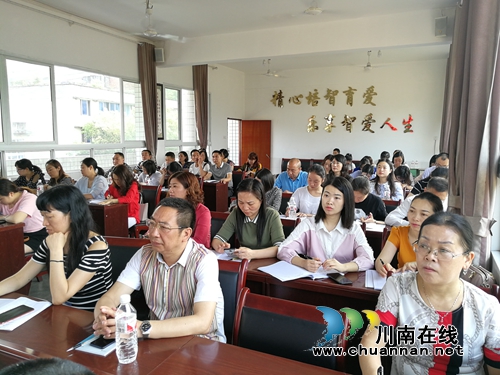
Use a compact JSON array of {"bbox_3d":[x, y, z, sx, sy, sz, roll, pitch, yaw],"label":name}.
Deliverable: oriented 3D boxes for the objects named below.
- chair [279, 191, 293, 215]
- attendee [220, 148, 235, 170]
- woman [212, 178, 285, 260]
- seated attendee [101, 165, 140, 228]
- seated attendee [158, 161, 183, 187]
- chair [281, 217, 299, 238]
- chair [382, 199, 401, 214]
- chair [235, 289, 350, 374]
[{"bbox_3d":[0.382,0.551,3.852,0.450,0.910,0.540,4,9,25],"label":"chair"},{"bbox_3d":[-0.467,-0.113,7.483,0.500,1.220,0.720,7,10,41],"label":"attendee"},{"bbox_3d":[0.001,0.546,2.674,0.500,1.220,0.700,3,8,23],"label":"woman"},{"bbox_3d":[-1.457,0.311,4.685,0.470,1.170,0.700,3,8,23],"label":"seated attendee"},{"bbox_3d":[-1.087,0.200,5.443,0.500,1.130,0.720,5,9,31],"label":"seated attendee"},{"bbox_3d":[0.054,0.690,2.845,0.520,0.890,0.570,3,8,23],"label":"chair"},{"bbox_3d":[1.139,0.585,3.662,0.520,0.890,0.570,3,8,23],"label":"chair"},{"bbox_3d":[0.049,0.891,1.298,0.520,0.890,0.570,3,8,23],"label":"chair"}]

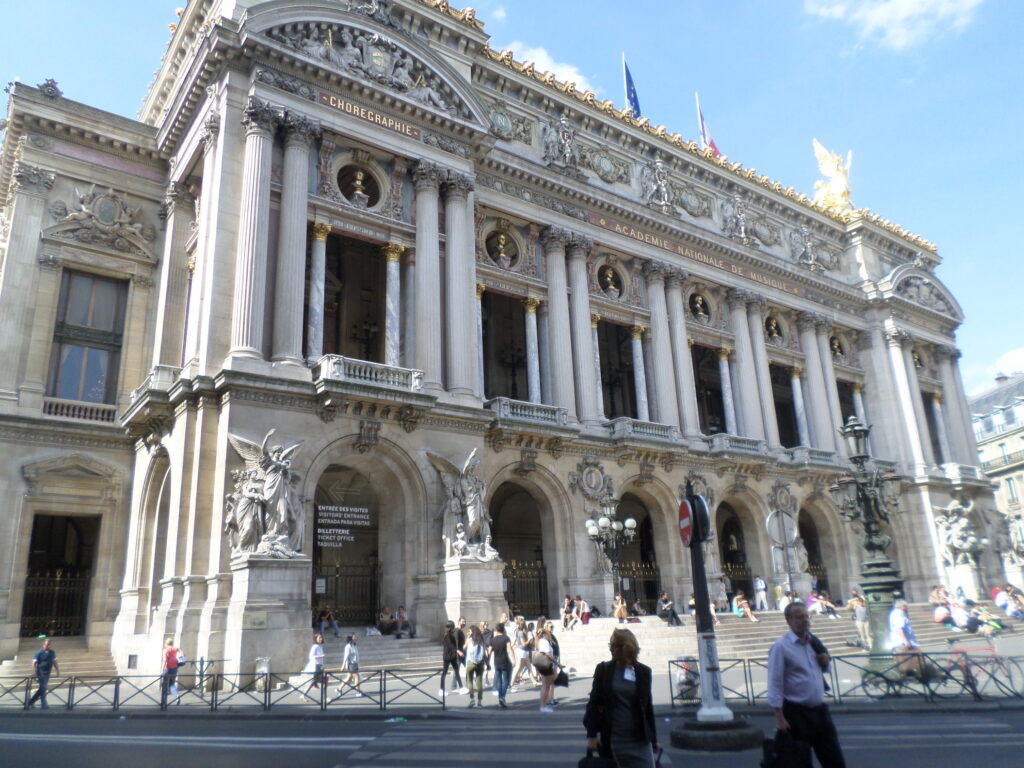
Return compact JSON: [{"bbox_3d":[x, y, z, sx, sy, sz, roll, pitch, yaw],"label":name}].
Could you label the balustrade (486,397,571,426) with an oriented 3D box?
[{"bbox_3d":[0.810,1.373,33.658,4.000,0.860,1.050,10,-20,-36],"label":"balustrade"}]

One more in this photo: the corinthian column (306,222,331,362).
[{"bbox_3d":[-8.057,-3.902,30.853,0.720,6.095,0.720,10,-21,-35],"label":"corinthian column"}]

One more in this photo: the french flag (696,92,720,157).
[{"bbox_3d":[15.231,-19.751,57.574,1.700,4.000,0.700,10,-21,-35],"label":"french flag"}]

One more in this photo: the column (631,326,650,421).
[{"bbox_3d":[7.455,-0.568,43.526,0.720,6.095,0.720,10,-21,-35],"label":"column"}]

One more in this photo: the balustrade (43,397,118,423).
[{"bbox_3d":[-17.094,1.037,29.337,2.600,0.750,0.300,10,-20,-36],"label":"balustrade"}]

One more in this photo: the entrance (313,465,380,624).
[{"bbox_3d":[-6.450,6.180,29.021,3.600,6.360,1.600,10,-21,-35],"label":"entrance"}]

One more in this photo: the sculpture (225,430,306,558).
[{"bbox_3d":[-8.218,3.673,24.983,2.600,4.372,1.500,10,-21,-35],"label":"sculpture"}]

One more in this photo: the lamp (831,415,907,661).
[{"bbox_3d":[8.940,3.876,18.330,1.800,6.412,1.800,10,-20,-34],"label":"lamp"}]

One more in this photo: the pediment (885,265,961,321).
[{"bbox_3d":[33.361,-7.406,60.519,10.900,3.600,1.600,10,-20,-36],"label":"pediment"}]

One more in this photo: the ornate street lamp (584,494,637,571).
[{"bbox_3d":[3.988,6.666,28.830,1.900,4.640,1.900,10,-20,-34],"label":"ornate street lamp"}]

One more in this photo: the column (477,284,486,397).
[{"bbox_3d":[-1.621,-1.984,34.929,0.760,5.880,0.760,10,-21,-35],"label":"column"}]

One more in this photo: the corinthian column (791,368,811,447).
[{"bbox_3d":[19.523,1.731,50.020,0.760,5.880,0.760,10,-21,-35],"label":"corinthian column"}]

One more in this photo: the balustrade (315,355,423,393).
[{"bbox_3d":[-5.236,-0.154,27.511,3.950,0.980,1.200,10,-21,-35],"label":"balustrade"}]

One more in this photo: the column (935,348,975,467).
[{"bbox_3d":[35.740,2.146,59.763,1.270,10.400,1.270,10,-20,-36],"label":"column"}]

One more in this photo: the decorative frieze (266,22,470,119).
[{"bbox_3d":[-6.027,-14.051,31.969,10.900,3.600,1.600,10,-20,-36],"label":"decorative frieze"}]

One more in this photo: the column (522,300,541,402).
[{"bbox_3d":[1.056,-1.438,36.642,0.720,6.127,0.720,-2,-17,-1],"label":"column"}]

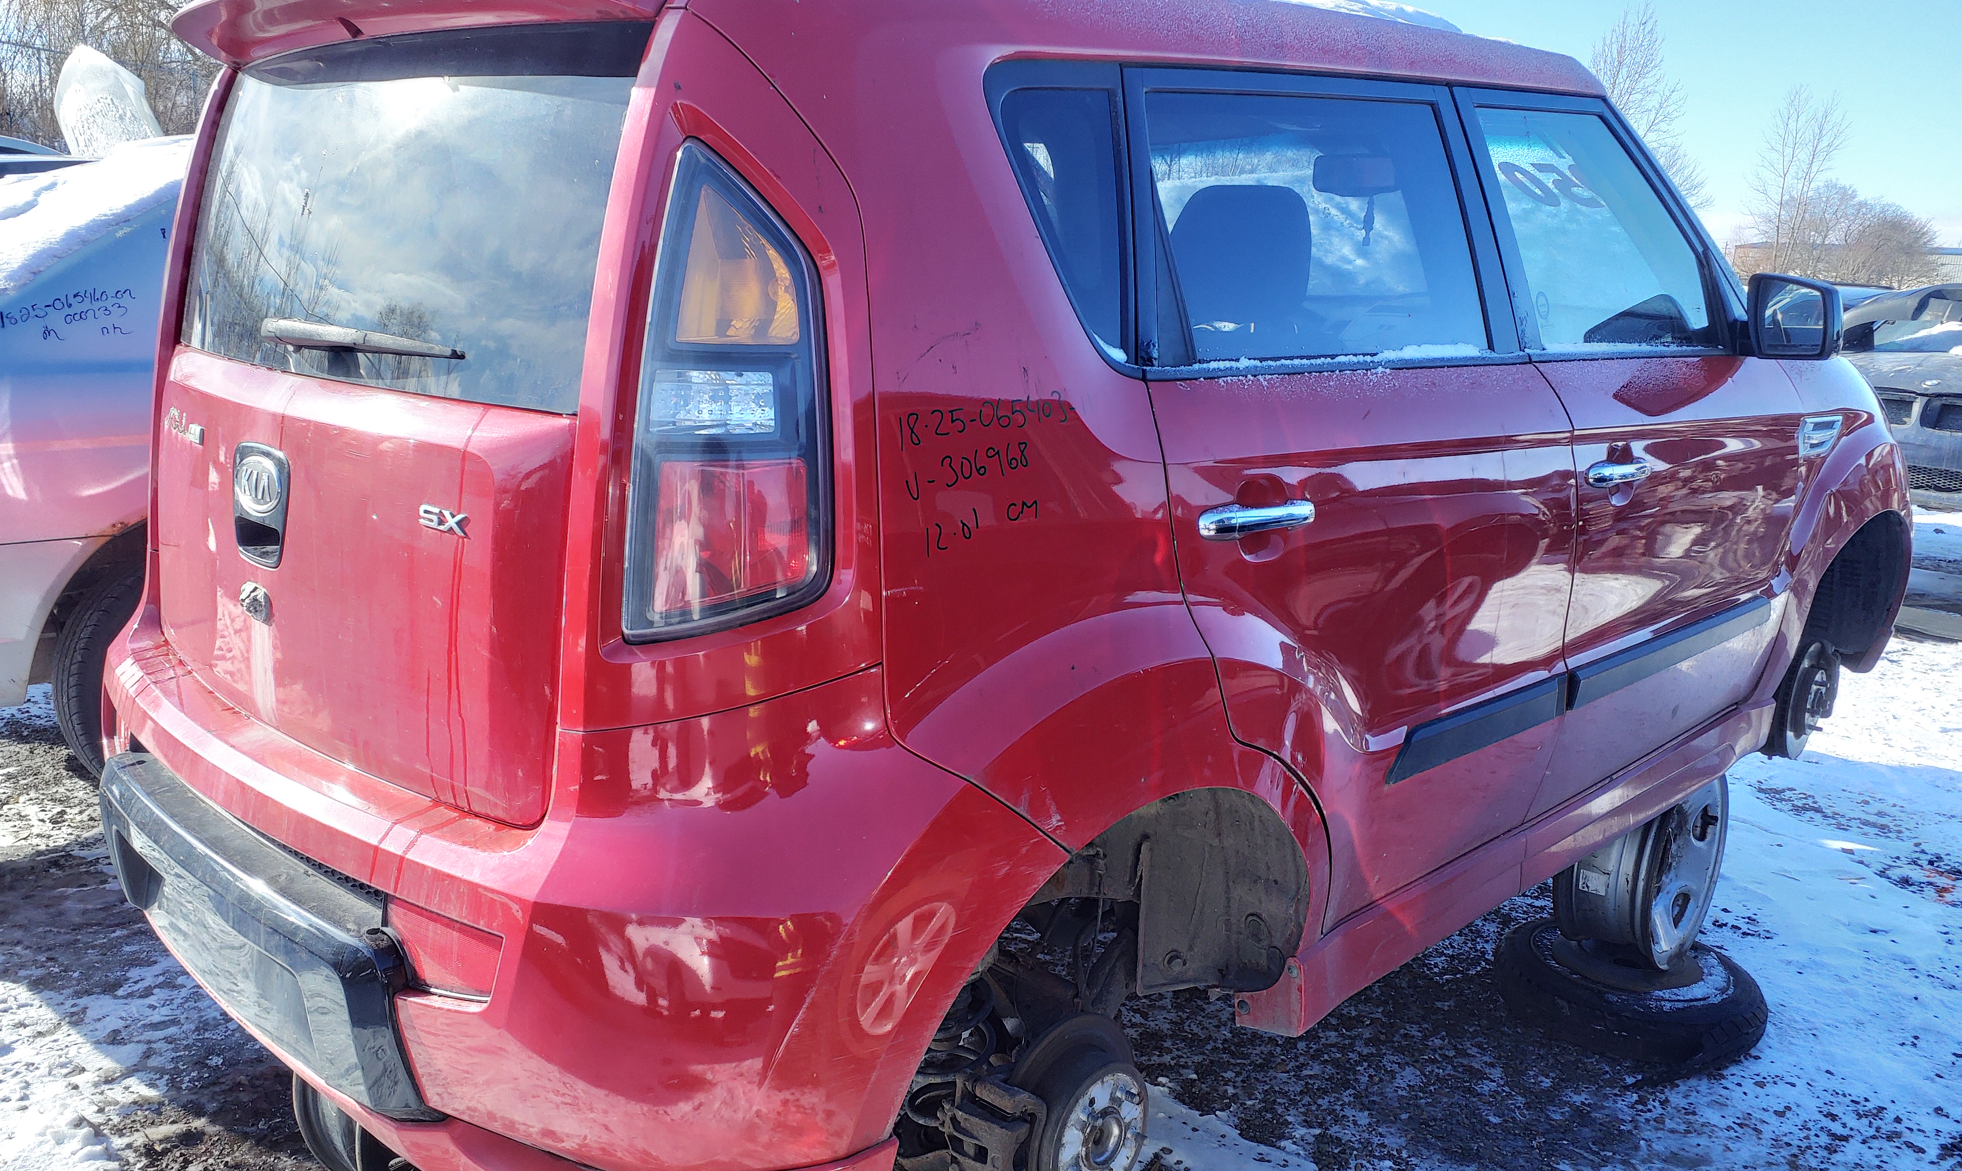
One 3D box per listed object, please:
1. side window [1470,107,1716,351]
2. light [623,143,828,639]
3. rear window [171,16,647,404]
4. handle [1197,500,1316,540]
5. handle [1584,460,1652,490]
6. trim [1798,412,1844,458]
[{"bbox_3d":[1.062,-0.600,2.496,0.750,0.420,0.045,-11,-2,-44],"label":"side window"},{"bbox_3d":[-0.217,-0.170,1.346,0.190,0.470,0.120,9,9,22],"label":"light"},{"bbox_3d":[-0.755,-0.449,1.746,1.110,0.410,0.080,14,3,44],"label":"rear window"},{"bbox_3d":[0.308,-0.073,1.649,0.217,0.038,0.050,-11,18,-44],"label":"handle"},{"bbox_3d":[1.003,-0.177,2.325,0.217,0.038,0.050,-11,18,-44],"label":"handle"},{"bbox_3d":[1.740,-0.312,3.061,0.220,0.095,0.030,-10,17,-39],"label":"trim"}]

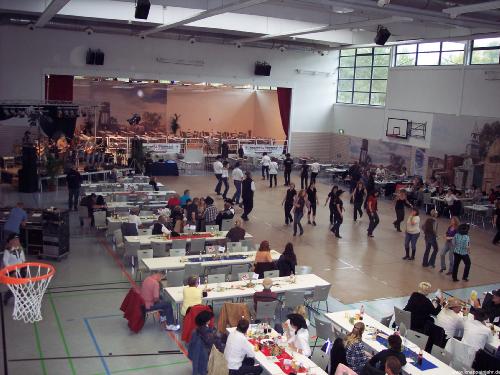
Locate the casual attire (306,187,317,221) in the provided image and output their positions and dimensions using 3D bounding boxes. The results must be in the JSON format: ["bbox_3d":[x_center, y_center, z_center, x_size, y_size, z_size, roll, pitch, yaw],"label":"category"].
[{"bbox_3d":[2.493,0.640,21.935,0.460,1.360,0.340,1,10,-11],"label":"casual attire"}]

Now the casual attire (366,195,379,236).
[{"bbox_3d":[4.448,0.976,20.245,0.500,1.540,0.500,6,10,20],"label":"casual attire"}]

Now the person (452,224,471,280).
[{"bbox_3d":[5.907,1.768,15.501,0.520,1.620,0.420,8,11,30],"label":"person"}]

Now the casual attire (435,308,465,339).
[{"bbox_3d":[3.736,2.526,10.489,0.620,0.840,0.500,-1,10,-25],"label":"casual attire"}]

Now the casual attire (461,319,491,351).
[{"bbox_3d":[4.069,2.647,10.240,0.500,0.630,0.580,-1,10,-25],"label":"casual attire"}]

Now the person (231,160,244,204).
[{"bbox_3d":[-0.537,-0.222,25.190,0.560,1.820,0.500,9,11,30],"label":"person"}]

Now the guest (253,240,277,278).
[{"bbox_3d":[0.339,1.949,14.212,0.500,1.260,0.750,-1,10,-25],"label":"guest"}]

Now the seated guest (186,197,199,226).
[{"bbox_3d":[-1.863,1.103,18.513,0.480,1.300,0.700,0,10,-15],"label":"seated guest"}]

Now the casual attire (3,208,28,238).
[{"bbox_3d":[-6.391,1.036,15.253,0.550,0.950,0.500,3,9,1],"label":"casual attire"}]

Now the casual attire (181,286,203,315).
[{"bbox_3d":[-1.167,2.233,11.330,0.460,0.620,0.360,-1,10,-22],"label":"casual attire"}]

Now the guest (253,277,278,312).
[{"bbox_3d":[0.203,2.394,11.492,0.520,1.260,0.750,-1,10,-25],"label":"guest"}]

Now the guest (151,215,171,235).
[{"bbox_3d":[-2.648,1.391,16.776,0.520,1.220,0.720,8,10,28],"label":"guest"}]

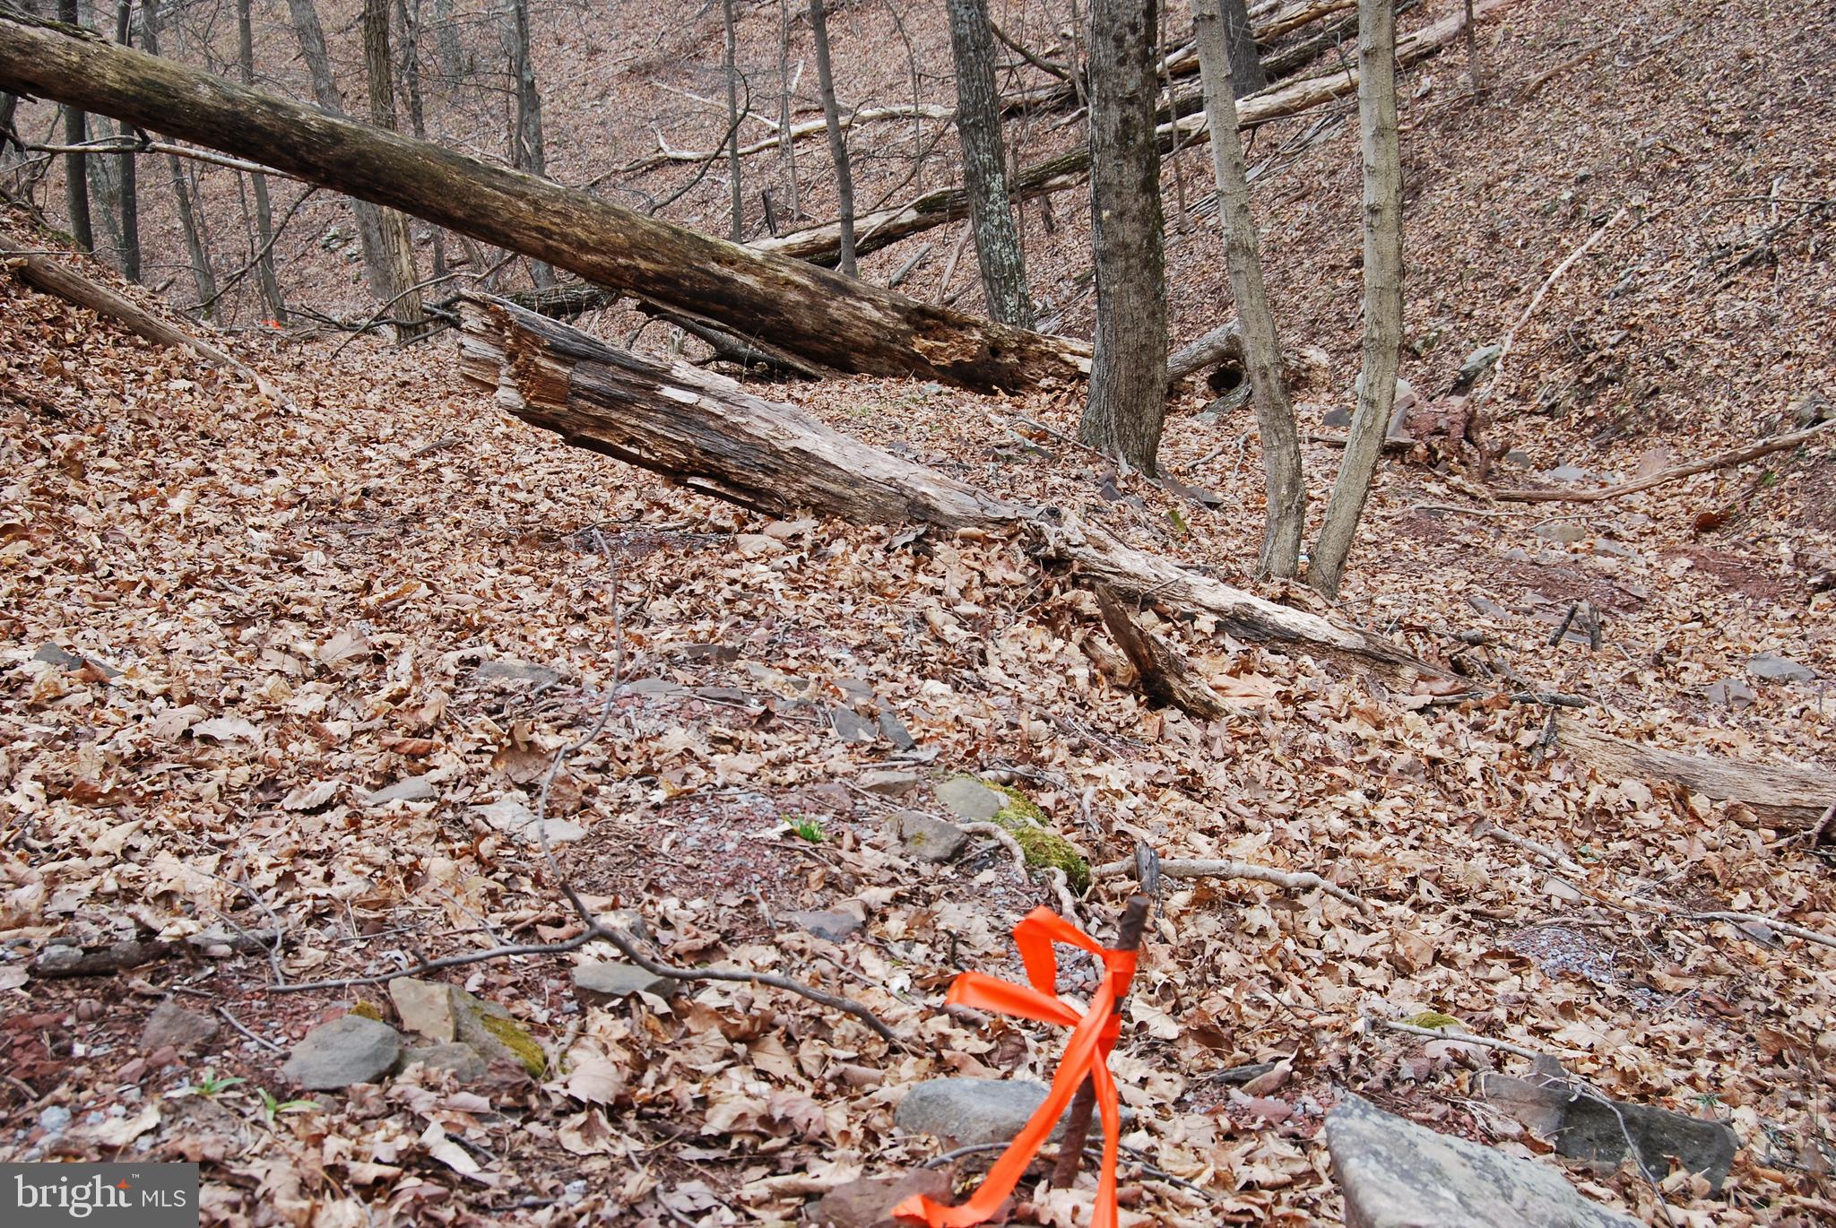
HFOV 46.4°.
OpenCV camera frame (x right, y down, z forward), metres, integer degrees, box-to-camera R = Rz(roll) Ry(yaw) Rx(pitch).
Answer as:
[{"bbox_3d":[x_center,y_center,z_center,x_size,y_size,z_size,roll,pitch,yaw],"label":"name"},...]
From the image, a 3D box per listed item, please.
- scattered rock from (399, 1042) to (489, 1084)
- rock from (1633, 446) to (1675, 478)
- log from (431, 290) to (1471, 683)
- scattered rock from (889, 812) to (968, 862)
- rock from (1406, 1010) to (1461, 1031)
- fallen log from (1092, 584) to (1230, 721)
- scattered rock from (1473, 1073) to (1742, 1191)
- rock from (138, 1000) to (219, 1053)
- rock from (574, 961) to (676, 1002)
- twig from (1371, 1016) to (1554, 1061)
[{"bbox_3d":[-0.563,0.535,2.550,0.098,0.040,0.070,-1,7,0],"label":"scattered rock"},{"bbox_3d":[4.118,-0.847,12.000,0.220,0.170,0.180,0,7,0],"label":"rock"},{"bbox_3d":[-0.057,-0.379,6.075,3.083,0.360,0.340,20,16,26],"label":"log"},{"bbox_3d":[0.017,0.359,3.440,0.118,0.060,0.090,1,7,15],"label":"scattered rock"},{"bbox_3d":[0.668,0.528,2.780,0.070,0.022,0.055,-1,7,0],"label":"rock"},{"bbox_3d":[0.553,0.081,4.975,0.090,0.100,0.490,-4,32,-27],"label":"fallen log"},{"bbox_3d":[0.779,0.584,2.420,0.275,0.080,0.120,9,9,18],"label":"scattered rock"},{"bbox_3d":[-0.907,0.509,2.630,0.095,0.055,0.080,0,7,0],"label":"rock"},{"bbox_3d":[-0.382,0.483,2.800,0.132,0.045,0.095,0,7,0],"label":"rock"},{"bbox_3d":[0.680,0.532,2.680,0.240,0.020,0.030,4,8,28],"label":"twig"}]

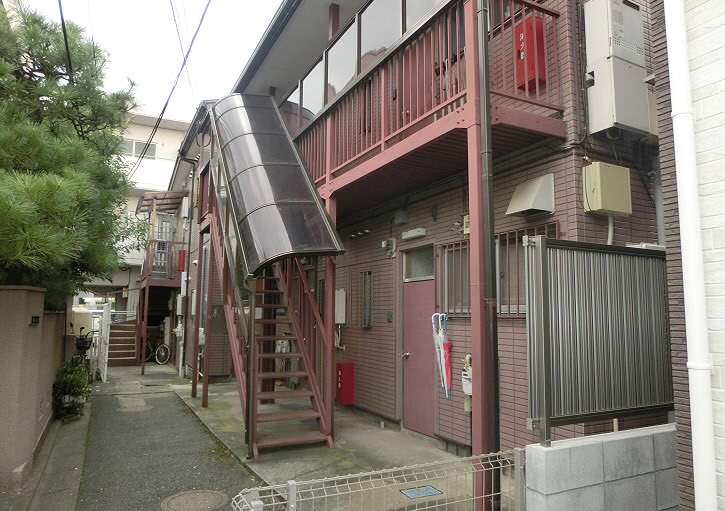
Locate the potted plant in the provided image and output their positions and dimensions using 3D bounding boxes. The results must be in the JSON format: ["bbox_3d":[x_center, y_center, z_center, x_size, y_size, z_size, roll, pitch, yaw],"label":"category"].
[{"bbox_3d":[-4.579,2.054,7.973,0.500,0.790,0.800,4,-8,-27],"label":"potted plant"}]

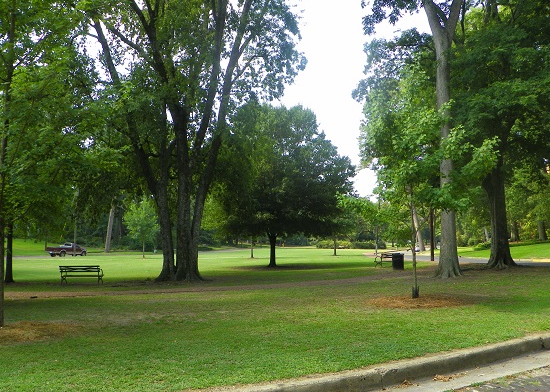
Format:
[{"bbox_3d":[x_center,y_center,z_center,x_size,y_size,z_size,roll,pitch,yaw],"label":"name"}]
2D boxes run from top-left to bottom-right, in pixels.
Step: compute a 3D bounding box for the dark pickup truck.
[{"bbox_3d":[-27.013,6.954,68.081,1.950,1.850,5.500,-2,-6,26],"label":"dark pickup truck"}]

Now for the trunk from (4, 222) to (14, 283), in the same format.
[{"bbox_3d":[-12.425,2.658,24.623,0.420,2.800,0.420,0,-5,0],"label":"trunk"}]

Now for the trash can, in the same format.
[{"bbox_3d":[6.975,3.713,29.642,0.660,0.960,0.660,0,-5,0],"label":"trash can"}]

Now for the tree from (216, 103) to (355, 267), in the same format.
[{"bbox_3d":[0.731,-0.598,36.987,9.400,11.100,9.200,0,-5,0],"label":"tree"}]

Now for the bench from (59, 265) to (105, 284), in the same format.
[{"bbox_3d":[-8.773,3.595,23.838,1.850,0.860,0.650,0,-5,2],"label":"bench"}]

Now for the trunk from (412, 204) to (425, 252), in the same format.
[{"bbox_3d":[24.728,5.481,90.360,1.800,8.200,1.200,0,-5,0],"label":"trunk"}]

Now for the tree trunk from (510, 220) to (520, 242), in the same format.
[{"bbox_3d":[24.780,3.619,54.099,0.950,2.250,0.950,0,-5,0],"label":"tree trunk"}]

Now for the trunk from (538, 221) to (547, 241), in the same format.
[{"bbox_3d":[27.592,3.570,54.092,0.850,2.100,0.850,0,-5,0],"label":"trunk"}]

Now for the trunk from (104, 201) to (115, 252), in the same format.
[{"bbox_3d":[-27.157,5.253,86.360,1.400,8.200,1.100,0,-5,0],"label":"trunk"}]

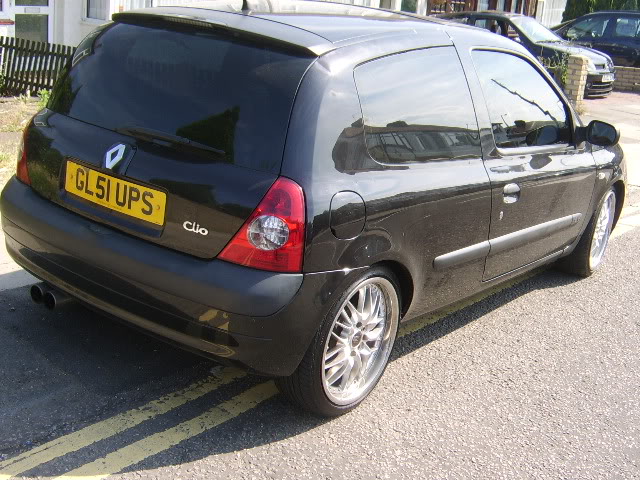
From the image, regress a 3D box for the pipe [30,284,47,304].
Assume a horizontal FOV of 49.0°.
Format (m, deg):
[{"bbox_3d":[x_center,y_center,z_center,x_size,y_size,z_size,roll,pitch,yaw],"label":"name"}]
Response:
[{"bbox_3d":[-1.016,0.191,2.674,0.080,0.080,0.160,18,20,35],"label":"pipe"}]

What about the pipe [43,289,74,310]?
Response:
[{"bbox_3d":[-0.944,0.210,2.620,0.080,0.080,0.160,18,20,35],"label":"pipe"}]

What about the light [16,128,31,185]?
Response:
[{"bbox_3d":[-1.091,-0.362,2.680,0.120,0.270,0.250,-6,21,-36],"label":"light"}]

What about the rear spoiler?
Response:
[{"bbox_3d":[-0.404,-0.734,2.388,1.050,0.110,0.210,18,20,35],"label":"rear spoiler"}]

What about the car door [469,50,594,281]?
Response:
[{"bbox_3d":[0.973,-0.350,3.222,0.240,0.990,1.310,18,20,35],"label":"car door"}]

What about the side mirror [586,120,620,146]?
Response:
[{"bbox_3d":[1.354,-0.510,3.356,0.170,0.125,0.110,18,20,35],"label":"side mirror"}]

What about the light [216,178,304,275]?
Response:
[{"bbox_3d":[-0.151,-0.048,1.985,0.250,0.270,0.120,13,18,21],"label":"light"}]

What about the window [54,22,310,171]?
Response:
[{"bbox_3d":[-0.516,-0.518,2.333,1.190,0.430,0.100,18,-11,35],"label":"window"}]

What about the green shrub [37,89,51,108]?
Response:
[{"bbox_3d":[-3.131,-1.611,8.000,0.220,0.250,0.220,18,20,35],"label":"green shrub"}]

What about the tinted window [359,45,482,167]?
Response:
[{"bbox_3d":[0.349,-0.462,2.388,0.070,0.430,0.750,-6,5,40],"label":"tinted window"}]

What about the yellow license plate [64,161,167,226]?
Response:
[{"bbox_3d":[-0.674,-0.155,2.283,0.520,0.112,0.018,18,16,35],"label":"yellow license plate"}]

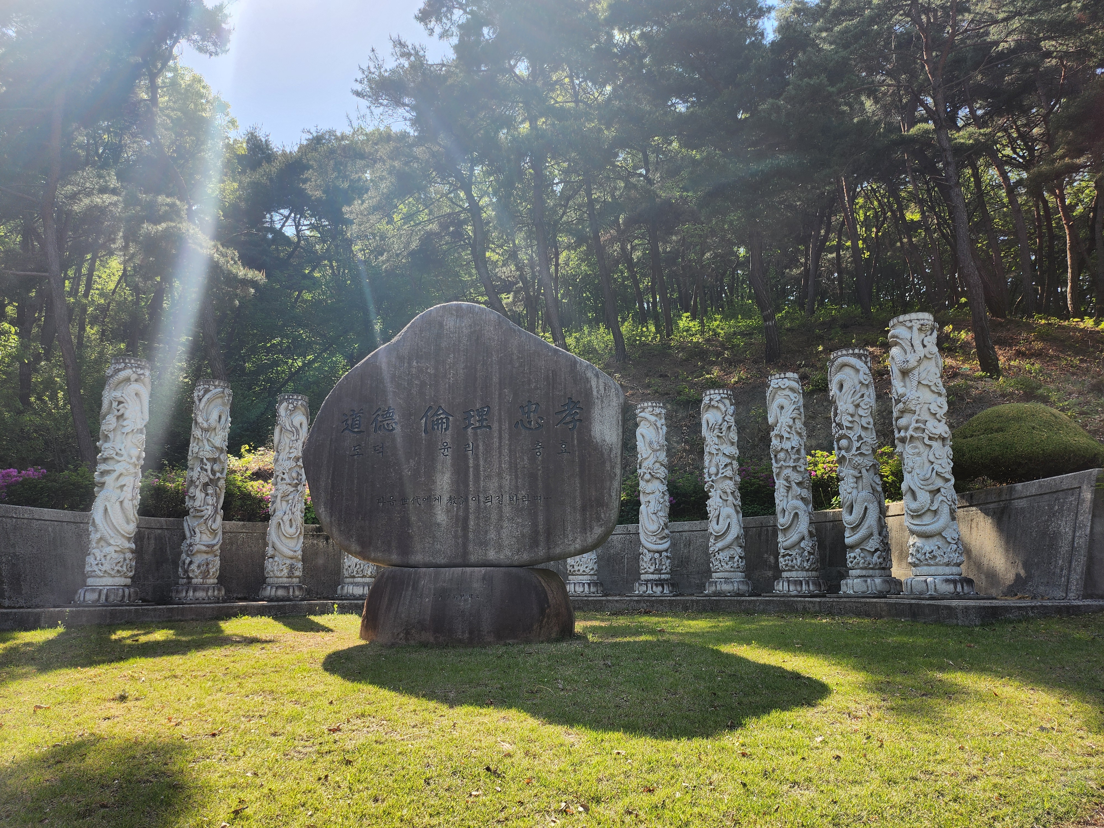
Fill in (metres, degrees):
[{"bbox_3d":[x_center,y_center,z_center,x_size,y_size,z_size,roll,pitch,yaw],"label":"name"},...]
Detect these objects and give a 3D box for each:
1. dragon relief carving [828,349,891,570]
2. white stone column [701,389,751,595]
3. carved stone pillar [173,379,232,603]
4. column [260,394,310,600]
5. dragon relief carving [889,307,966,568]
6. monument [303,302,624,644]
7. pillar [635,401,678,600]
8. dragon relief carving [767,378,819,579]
[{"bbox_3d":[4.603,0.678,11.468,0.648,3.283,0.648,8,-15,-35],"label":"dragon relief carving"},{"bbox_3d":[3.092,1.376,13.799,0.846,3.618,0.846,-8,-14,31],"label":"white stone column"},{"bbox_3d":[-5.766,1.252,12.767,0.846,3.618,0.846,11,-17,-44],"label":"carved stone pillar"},{"bbox_3d":[-4.738,1.459,13.765,0.846,3.618,0.846,8,-15,-33],"label":"column"},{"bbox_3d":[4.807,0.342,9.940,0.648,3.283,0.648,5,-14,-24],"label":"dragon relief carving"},{"bbox_3d":[-1.171,0.709,10.111,4.100,4.350,1.150,-2,-13,7],"label":"monument"},{"bbox_3d":[2.101,1.718,15.816,0.920,3.900,0.920,-6,-13,21],"label":"pillar"},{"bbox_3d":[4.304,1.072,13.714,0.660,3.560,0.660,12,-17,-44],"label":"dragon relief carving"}]

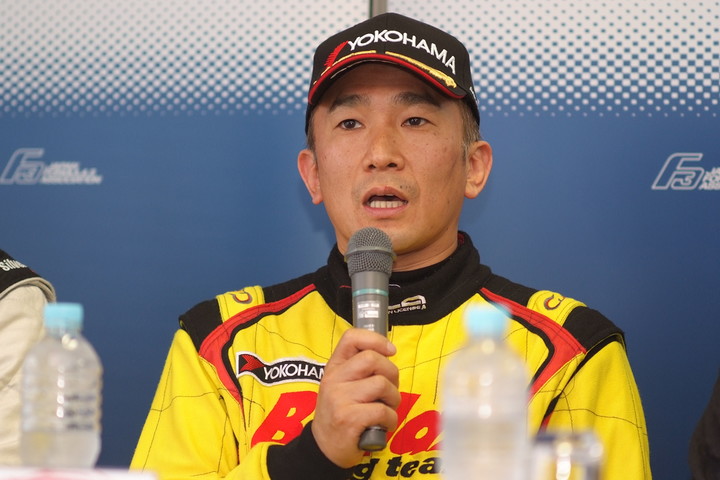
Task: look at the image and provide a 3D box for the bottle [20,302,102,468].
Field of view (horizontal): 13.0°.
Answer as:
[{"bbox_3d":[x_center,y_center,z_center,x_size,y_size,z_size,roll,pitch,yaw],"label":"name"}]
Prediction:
[{"bbox_3d":[-0.245,0.156,2.610,0.067,0.208,0.067,1,-2,0],"label":"bottle"}]

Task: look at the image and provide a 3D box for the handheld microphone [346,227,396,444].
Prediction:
[{"bbox_3d":[0.011,0.088,2.955,0.049,0.218,0.049,-1,-19,0],"label":"handheld microphone"}]

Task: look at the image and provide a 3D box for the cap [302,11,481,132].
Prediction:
[{"bbox_3d":[0.027,-0.175,3.160,0.176,0.130,0.265,-4,-15,6],"label":"cap"}]

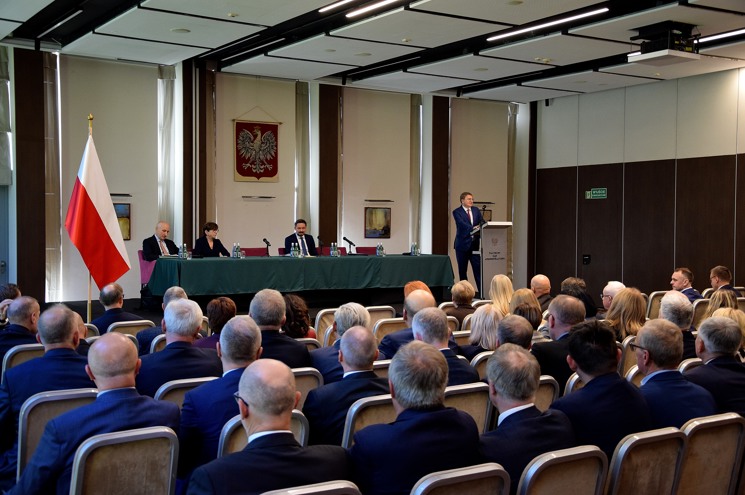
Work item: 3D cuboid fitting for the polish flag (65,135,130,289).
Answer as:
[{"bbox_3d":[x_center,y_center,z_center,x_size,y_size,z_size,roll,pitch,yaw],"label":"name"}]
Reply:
[{"bbox_3d":[-3.193,-0.406,10.800,0.700,1.820,0.330,0,1,-25],"label":"polish flag"}]

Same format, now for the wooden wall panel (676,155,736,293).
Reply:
[{"bbox_3d":[5.899,-0.175,16.408,0.080,2.821,1.236,0,1,-34],"label":"wooden wall panel"}]

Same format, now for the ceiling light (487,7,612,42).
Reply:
[{"bbox_3d":[2.333,-3.049,12.696,0.080,0.080,2.336,0,1,-34],"label":"ceiling light"}]

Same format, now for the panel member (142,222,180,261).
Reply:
[{"bbox_3d":[-2.798,0.275,12.508,0.500,1.260,0.650,-1,2,-36],"label":"panel member"}]

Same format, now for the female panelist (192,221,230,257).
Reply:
[{"bbox_3d":[-2.179,0.282,12.507,0.550,1.237,0.700,0,1,-34],"label":"female panelist"}]

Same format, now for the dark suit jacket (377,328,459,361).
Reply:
[{"bbox_3d":[0.294,0.806,5.857,0.480,0.620,0.340,0,2,-28],"label":"dark suit jacket"}]

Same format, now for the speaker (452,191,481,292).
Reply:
[{"bbox_3d":[1.576,-0.029,15.350,0.540,1.757,0.450,0,1,-34],"label":"speaker"}]

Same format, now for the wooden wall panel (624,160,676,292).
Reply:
[{"bbox_3d":[5.200,-0.157,17.412,0.090,2.880,1.190,-1,2,-35],"label":"wooden wall panel"}]

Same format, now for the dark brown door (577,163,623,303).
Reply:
[{"bbox_3d":[4.380,-0.215,17.855,0.080,2.760,1.160,-1,2,-33],"label":"dark brown door"}]

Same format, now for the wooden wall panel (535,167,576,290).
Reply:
[{"bbox_3d":[3.879,-0.246,19.418,0.080,2.821,1.155,0,1,-34],"label":"wooden wall panel"}]

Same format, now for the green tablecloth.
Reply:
[{"bbox_3d":[-0.831,0.373,13.250,4.420,0.470,0.860,-1,2,-35],"label":"green tablecloth"}]

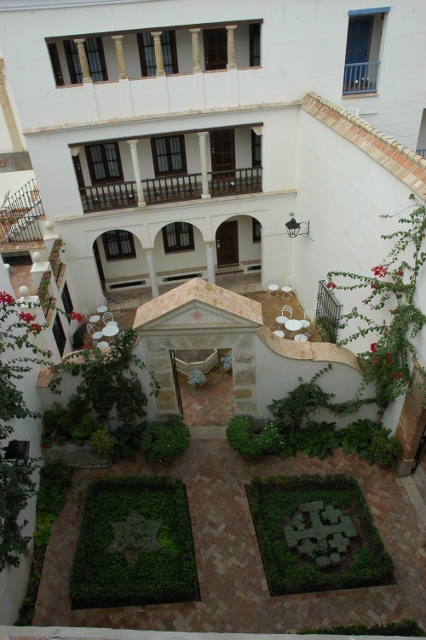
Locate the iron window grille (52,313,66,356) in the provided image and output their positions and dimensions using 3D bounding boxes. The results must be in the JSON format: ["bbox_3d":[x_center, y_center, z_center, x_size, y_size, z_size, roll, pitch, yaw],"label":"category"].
[{"bbox_3d":[-5.171,0.520,16.337,0.100,1.270,1.030,-6,36,-2],"label":"iron window grille"}]

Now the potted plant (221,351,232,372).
[{"bbox_3d":[0.579,1.409,16.230,0.580,0.620,0.580,-4,36,0],"label":"potted plant"}]

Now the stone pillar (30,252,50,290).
[{"bbox_3d":[-5.613,-1.547,15.817,0.500,1.520,0.500,-6,36,-2],"label":"stone pillar"}]

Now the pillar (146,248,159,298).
[{"bbox_3d":[-2.402,-1.684,18.863,0.340,2.420,0.340,-8,35,-7],"label":"pillar"}]

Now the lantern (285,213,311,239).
[{"bbox_3d":[2.976,-3.261,16.918,0.850,0.850,0.500,-8,36,-6],"label":"lantern"}]

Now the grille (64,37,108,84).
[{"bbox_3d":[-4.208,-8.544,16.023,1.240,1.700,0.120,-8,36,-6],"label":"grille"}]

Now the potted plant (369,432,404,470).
[{"bbox_3d":[4.559,3.435,12.686,0.800,1.050,0.800,-4,36,0],"label":"potted plant"}]

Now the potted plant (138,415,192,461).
[{"bbox_3d":[-1.307,3.248,13.045,1.320,0.980,1.280,-2,35,2],"label":"potted plant"}]

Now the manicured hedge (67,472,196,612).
[{"bbox_3d":[-1.755,4.975,11.070,2.600,0.480,2.830,-4,35,-1],"label":"manicured hedge"}]

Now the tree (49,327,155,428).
[{"bbox_3d":[-2.781,1.774,13.007,2.650,3.050,0.600,-2,36,2],"label":"tree"}]

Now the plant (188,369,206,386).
[{"bbox_3d":[-0.488,1.889,15.725,0.580,0.560,0.580,-4,36,0],"label":"plant"}]

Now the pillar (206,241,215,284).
[{"bbox_3d":[-0.071,-2.015,19.148,0.340,2.420,0.340,-8,35,-7],"label":"pillar"}]

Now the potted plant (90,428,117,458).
[{"bbox_3d":[-2.937,3.258,12.709,0.700,0.660,0.700,-2,35,2],"label":"potted plant"}]

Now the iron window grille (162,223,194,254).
[{"bbox_3d":[-1.448,-3.526,20.143,1.260,1.600,0.120,-8,36,-6],"label":"iron window grille"}]

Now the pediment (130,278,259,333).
[{"bbox_3d":[-0.356,-0.327,11.646,3.100,1.020,1.000,-1,35,3],"label":"pediment"}]

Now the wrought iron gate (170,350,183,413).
[{"bbox_3d":[-0.973,1.809,13.338,0.070,2.900,0.700,-2,35,2],"label":"wrought iron gate"}]

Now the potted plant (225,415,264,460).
[{"bbox_3d":[0.861,3.210,12.945,1.050,0.960,1.050,-2,35,2],"label":"potted plant"}]

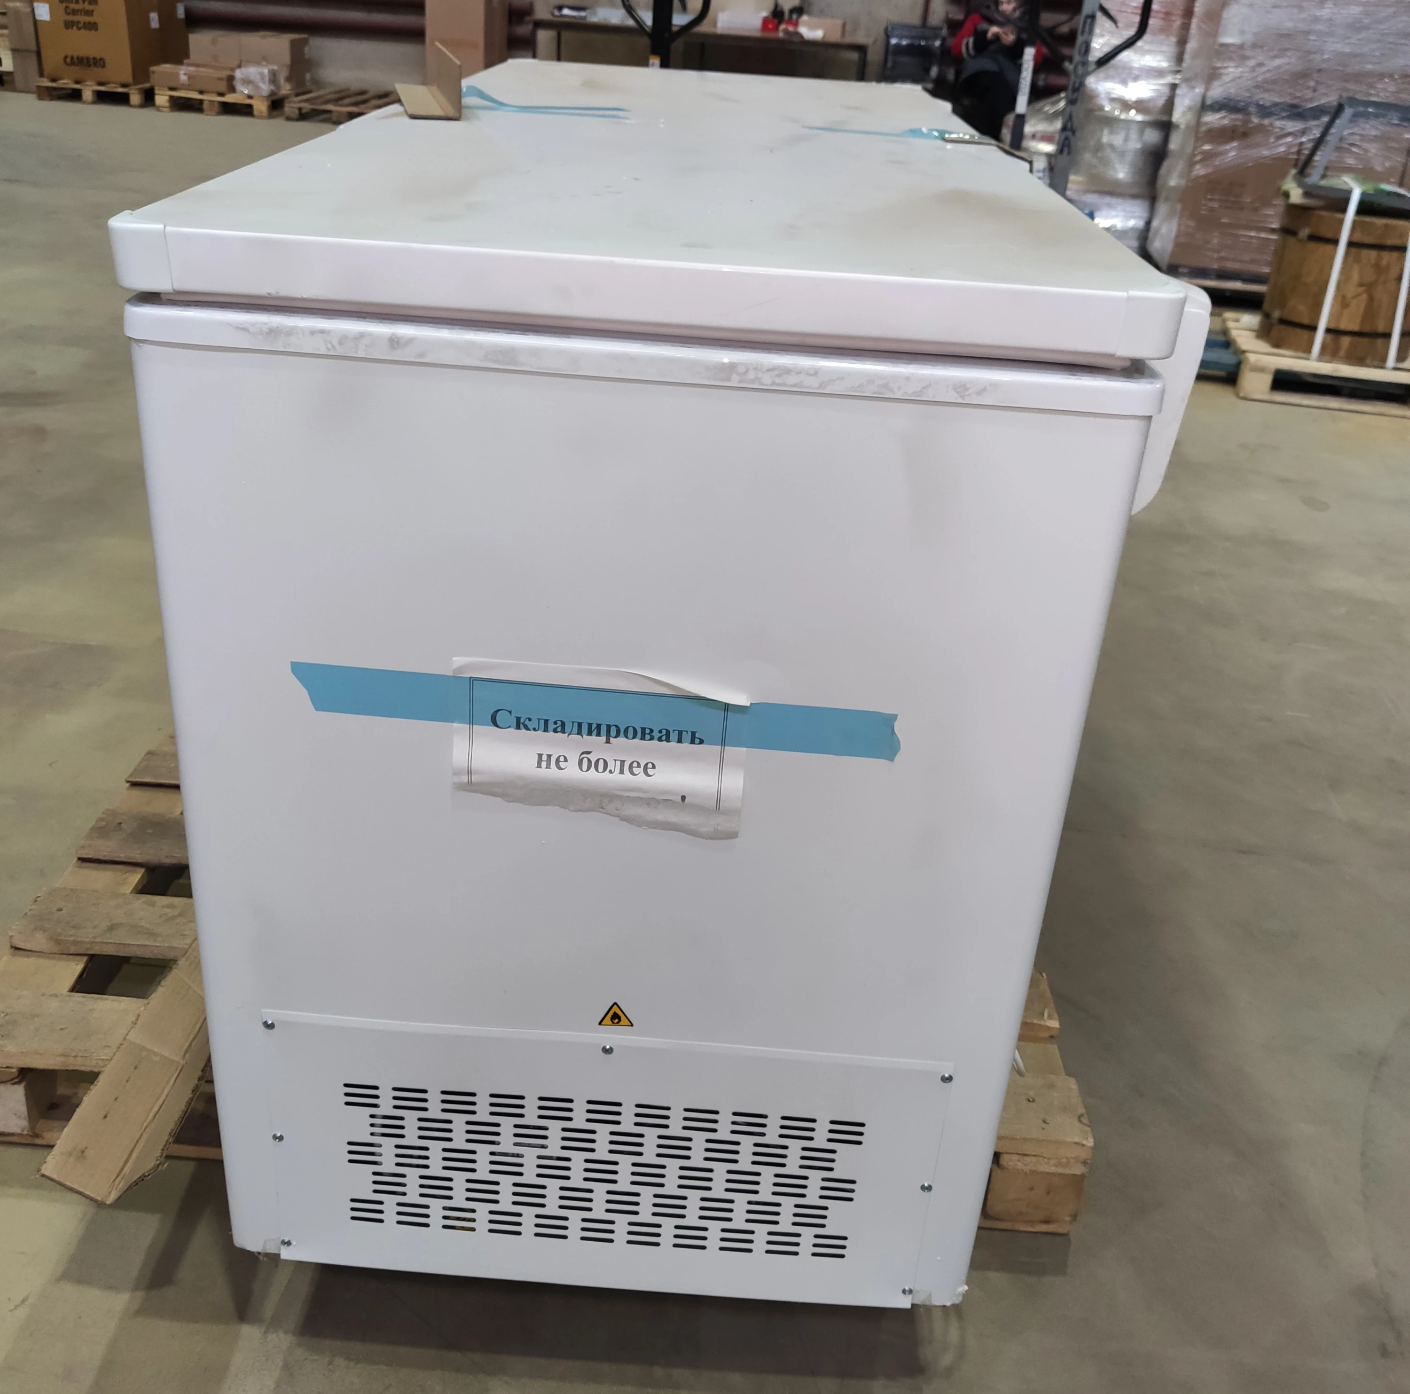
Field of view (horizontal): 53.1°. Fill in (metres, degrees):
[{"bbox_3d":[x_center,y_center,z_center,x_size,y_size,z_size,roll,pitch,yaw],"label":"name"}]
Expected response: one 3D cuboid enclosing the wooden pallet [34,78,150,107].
[{"bbox_3d":[-4.497,-4.726,10.904,0.790,0.144,1.200,4,28,0],"label":"wooden pallet"}]

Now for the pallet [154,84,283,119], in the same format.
[{"bbox_3d":[-3.530,-4.537,10.674,0.800,0.144,1.200,4,28,0],"label":"pallet"}]

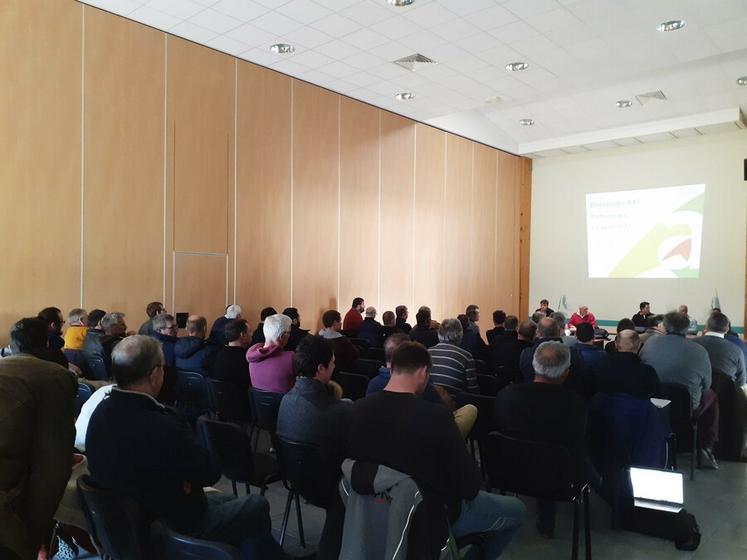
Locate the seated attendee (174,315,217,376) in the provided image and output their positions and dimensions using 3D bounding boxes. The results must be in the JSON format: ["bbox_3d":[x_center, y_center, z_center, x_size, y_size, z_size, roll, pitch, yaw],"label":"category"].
[{"bbox_3d":[-1.500,0.983,5.538,0.550,1.280,0.780,0,-1,42],"label":"seated attendee"}]

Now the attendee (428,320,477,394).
[{"bbox_3d":[0.710,0.956,4.656,0.550,1.306,0.820,0,0,36],"label":"attendee"}]

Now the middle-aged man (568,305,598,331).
[{"bbox_3d":[3.728,1.039,10.436,0.550,1.137,0.750,0,0,28],"label":"middle-aged man"}]

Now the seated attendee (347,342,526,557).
[{"bbox_3d":[0.282,0.957,2.841,0.800,1.330,0.580,1,-1,-45],"label":"seated attendee"}]

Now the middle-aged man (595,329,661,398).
[{"bbox_3d":[1.944,0.985,4.314,0.560,1.264,0.820,0,0,37],"label":"middle-aged man"}]

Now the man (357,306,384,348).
[{"bbox_3d":[0.019,1.017,8.314,0.520,1.280,0.780,0,-1,42],"label":"man"}]

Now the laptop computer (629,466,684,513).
[{"bbox_3d":[1.770,1.314,3.644,0.350,0.210,0.300,0,0,27],"label":"laptop computer"}]

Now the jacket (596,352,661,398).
[{"bbox_3d":[1.802,0.808,4.161,0.520,0.630,0.400,0,0,37],"label":"jacket"}]

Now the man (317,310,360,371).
[{"bbox_3d":[-0.298,0.999,6.783,0.780,1.290,0.520,1,-1,-43],"label":"man"}]

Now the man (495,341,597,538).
[{"bbox_3d":[1.090,0.973,3.244,0.550,1.320,0.780,0,-1,42],"label":"man"}]

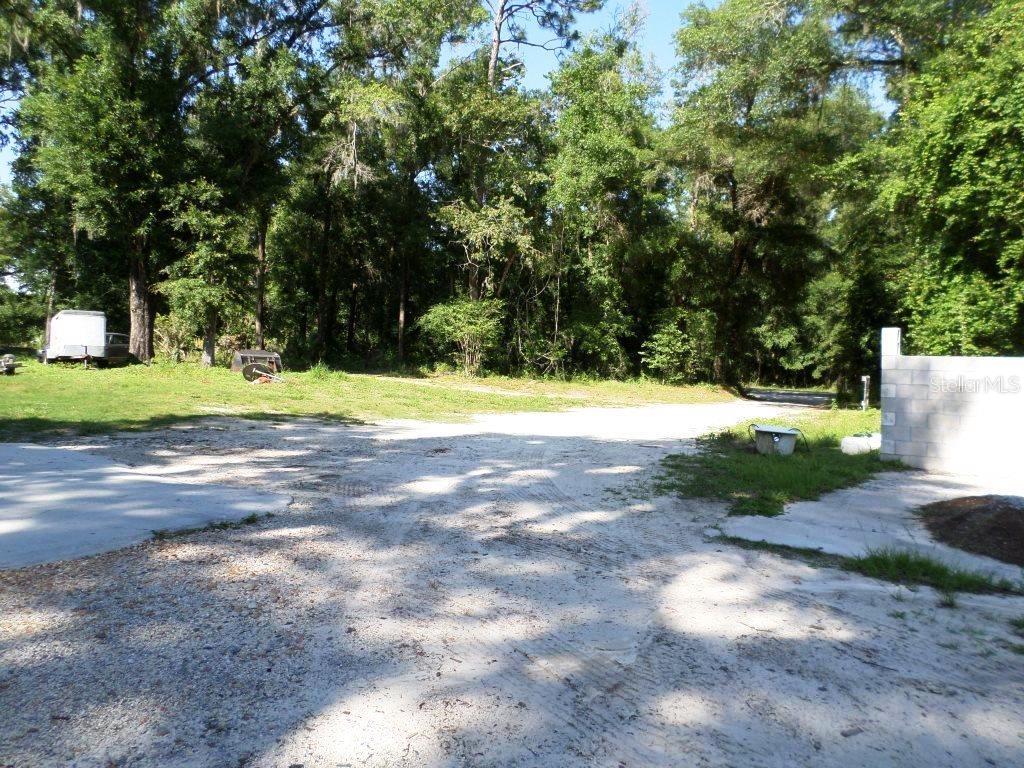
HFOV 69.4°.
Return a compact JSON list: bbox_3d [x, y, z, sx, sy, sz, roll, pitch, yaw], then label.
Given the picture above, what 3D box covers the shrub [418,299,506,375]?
[{"bbox_3d":[-1.878,-1.748,27.500,3.100,2.780,2.880,0,2,0],"label":"shrub"}]

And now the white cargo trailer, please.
[{"bbox_3d":[-16.811,-1.741,28.765,1.550,2.120,3.500,-2,3,-40],"label":"white cargo trailer"}]

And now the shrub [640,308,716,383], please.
[{"bbox_3d":[6.192,-1.432,27.500,2.740,2.670,2.490,0,2,0],"label":"shrub"}]

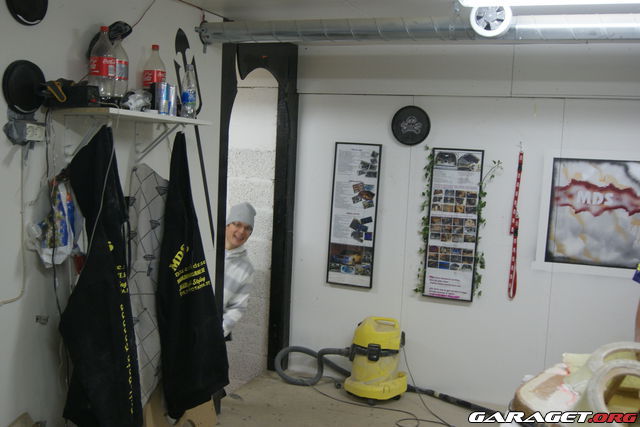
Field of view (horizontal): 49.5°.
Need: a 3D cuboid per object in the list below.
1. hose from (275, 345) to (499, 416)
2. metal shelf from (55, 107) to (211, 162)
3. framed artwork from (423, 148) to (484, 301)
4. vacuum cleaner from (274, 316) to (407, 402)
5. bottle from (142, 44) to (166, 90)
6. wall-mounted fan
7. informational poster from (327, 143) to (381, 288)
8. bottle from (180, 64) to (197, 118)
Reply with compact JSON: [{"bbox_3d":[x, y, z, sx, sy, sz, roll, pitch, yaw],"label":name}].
[{"bbox_3d":[0.412,1.001,4.315,1.410,0.260,0.290,5,5,21],"label":"hose"},{"bbox_3d":[-0.745,-0.309,2.881,0.250,0.197,0.730,5,5,21],"label":"metal shelf"},{"bbox_3d":[0.819,0.071,4.269,0.310,0.925,0.020,5,5,21],"label":"framed artwork"},{"bbox_3d":[0.149,0.865,4.346,0.810,0.500,0.390,4,5,12],"label":"vacuum cleaner"},{"bbox_3d":[-0.725,-0.582,3.052,0.098,0.318,0.098,5,5,21],"label":"bottle"},{"bbox_3d":[0.701,-0.802,2.838,0.166,0.166,0.090,5,5,21],"label":"wall-mounted fan"},{"bbox_3d":[0.222,0.014,4.503,0.311,0.926,0.020,5,5,21],"label":"informational poster"},{"bbox_3d":[-0.571,-0.531,3.042,0.066,0.234,0.066,3,5,0],"label":"bottle"}]

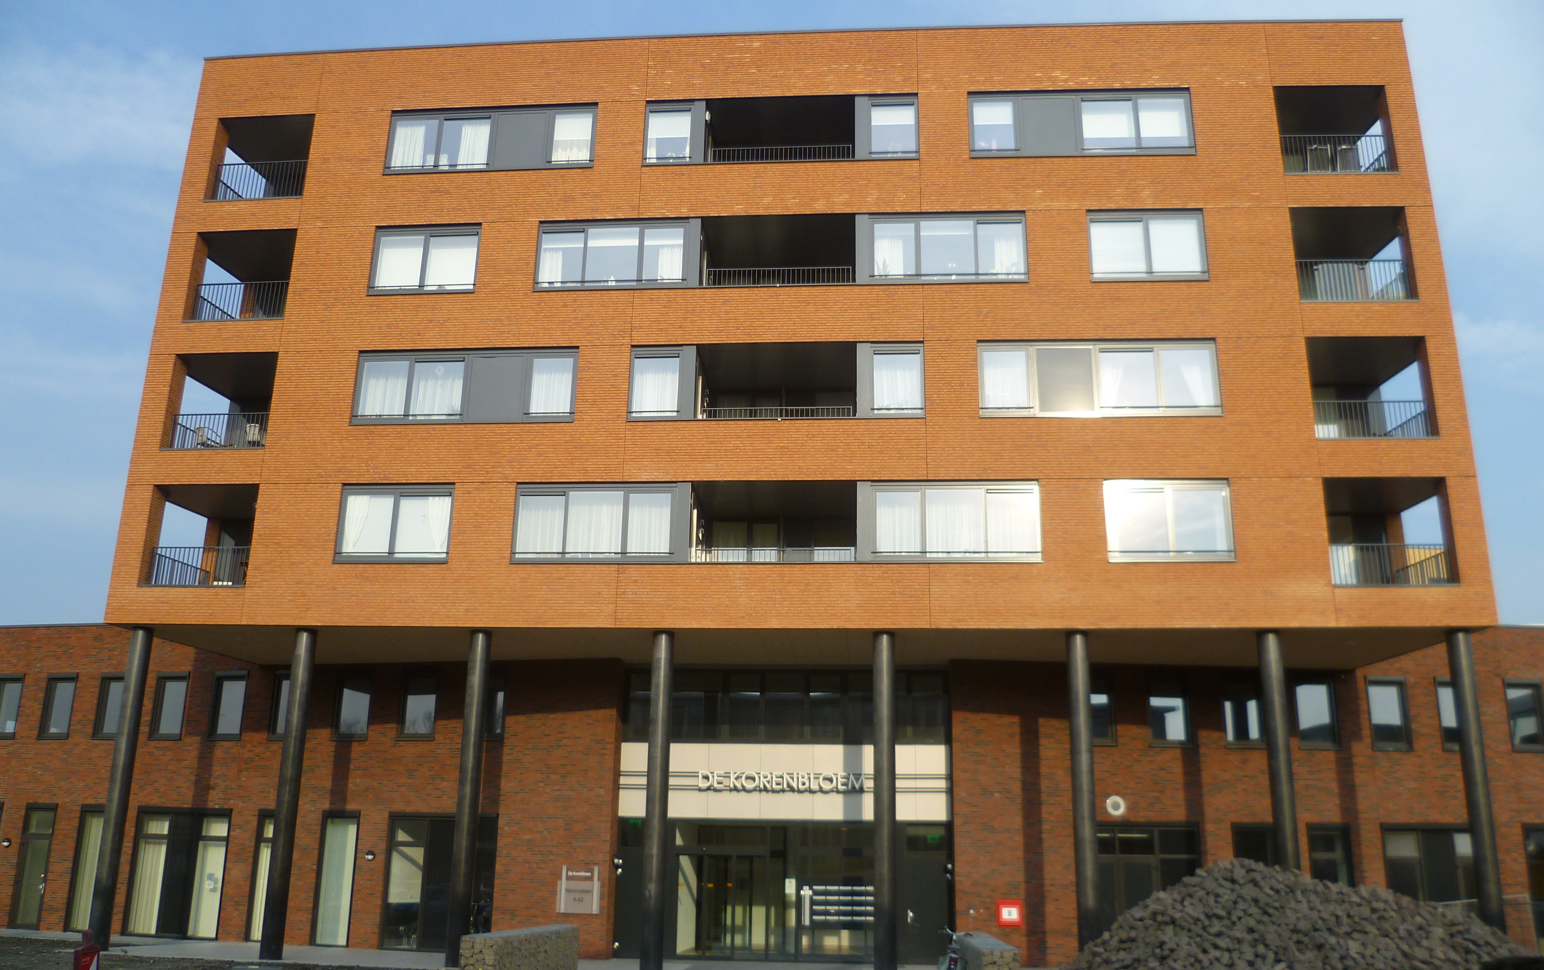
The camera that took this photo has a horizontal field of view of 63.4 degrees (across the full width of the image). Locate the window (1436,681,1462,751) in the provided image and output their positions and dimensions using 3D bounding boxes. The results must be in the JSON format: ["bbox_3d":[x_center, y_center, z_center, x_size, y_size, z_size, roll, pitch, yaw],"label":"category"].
[{"bbox_3d":[15.515,5.200,28.226,0.941,1.632,0.120,2,-17,-4],"label":"window"}]

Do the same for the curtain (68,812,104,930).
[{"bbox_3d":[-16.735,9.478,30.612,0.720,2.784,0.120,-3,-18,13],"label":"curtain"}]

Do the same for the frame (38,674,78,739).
[{"bbox_3d":[-18.226,5.670,31.898,0.944,1.685,0.150,-3,-18,13],"label":"frame"}]

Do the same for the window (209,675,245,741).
[{"bbox_3d":[-13.293,5.410,30.543,0.943,1.704,0.150,-3,-18,13],"label":"window"}]

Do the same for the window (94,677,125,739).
[{"bbox_3d":[-16.611,5.585,31.443,0.923,1.666,0.150,-3,-18,13],"label":"window"}]

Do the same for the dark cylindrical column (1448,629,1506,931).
[{"bbox_3d":[13.197,5.903,23.222,0.450,6.513,0.450,0,-17,4],"label":"dark cylindrical column"}]

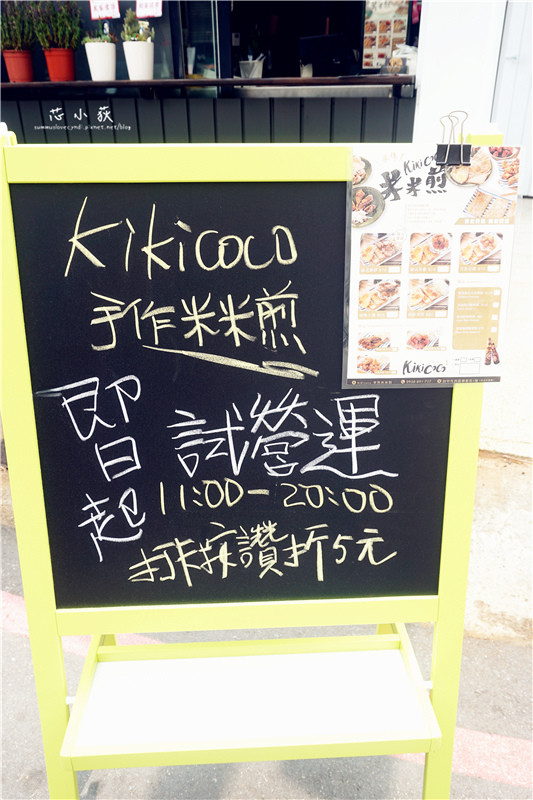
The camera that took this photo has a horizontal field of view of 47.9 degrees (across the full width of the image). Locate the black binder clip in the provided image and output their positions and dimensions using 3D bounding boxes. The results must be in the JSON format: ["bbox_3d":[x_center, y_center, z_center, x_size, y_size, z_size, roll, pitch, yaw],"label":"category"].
[{"bbox_3d":[0.164,-0.229,0.530,0.031,0.044,0.024,-1,15,-3],"label":"black binder clip"}]

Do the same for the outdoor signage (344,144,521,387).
[{"bbox_3d":[0.149,-0.117,0.549,0.153,0.215,0.006,-1,15,-3],"label":"outdoor signage"}]

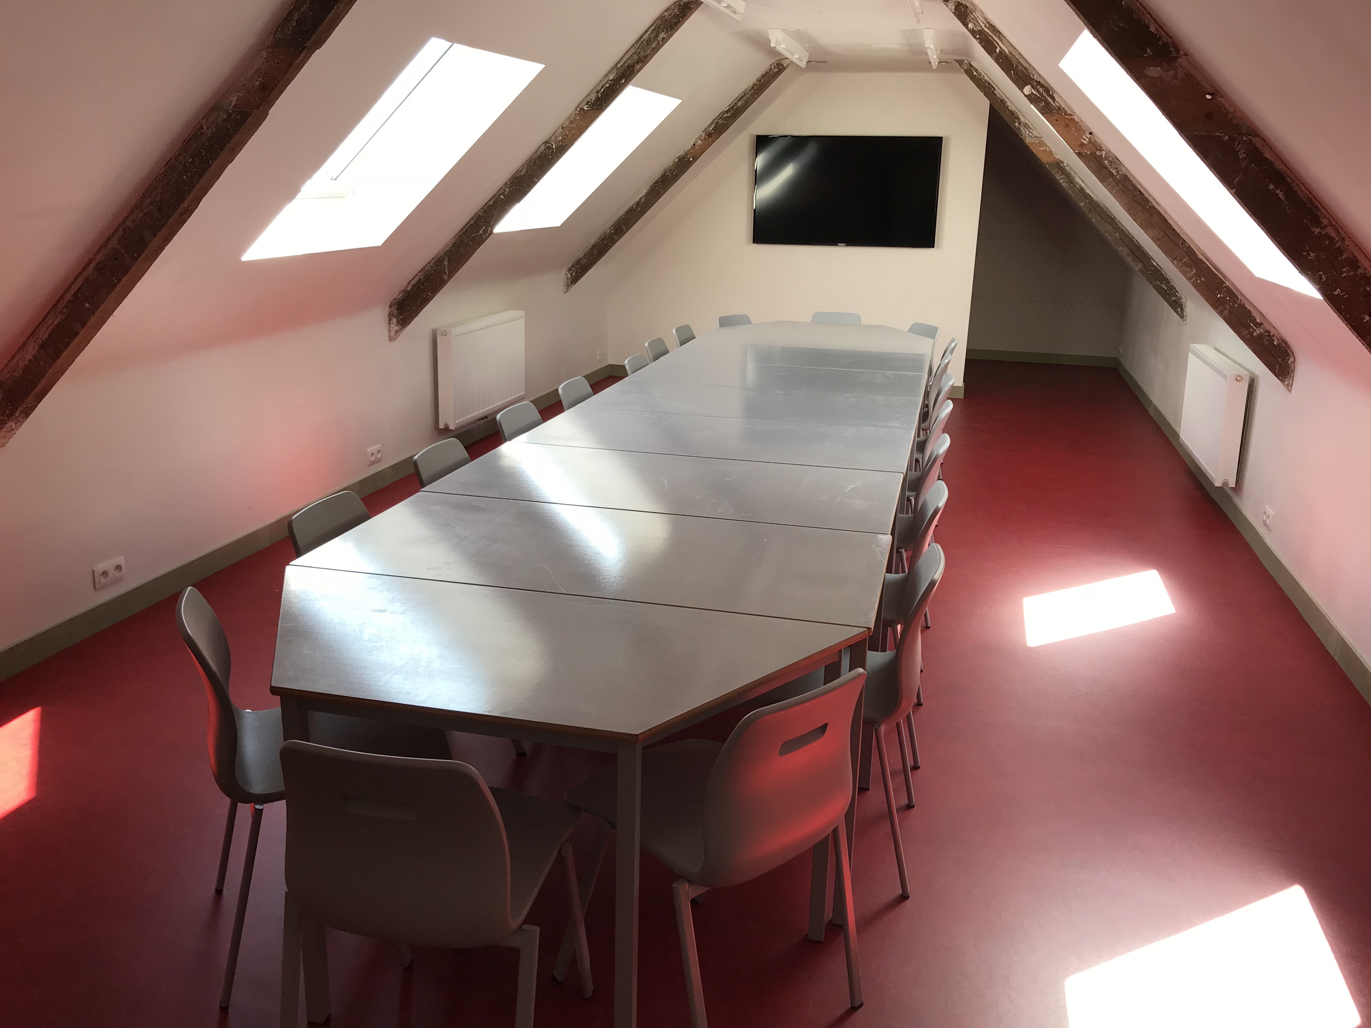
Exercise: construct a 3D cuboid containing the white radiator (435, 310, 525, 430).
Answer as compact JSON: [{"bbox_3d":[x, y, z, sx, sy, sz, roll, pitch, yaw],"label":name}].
[{"bbox_3d":[-1.285,-0.943,7.082,0.105,0.590,1.100,5,17,13],"label":"white radiator"}]

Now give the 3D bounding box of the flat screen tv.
[{"bbox_3d":[1.281,-2.580,8.881,1.460,0.840,0.060,5,17,13],"label":"flat screen tv"}]

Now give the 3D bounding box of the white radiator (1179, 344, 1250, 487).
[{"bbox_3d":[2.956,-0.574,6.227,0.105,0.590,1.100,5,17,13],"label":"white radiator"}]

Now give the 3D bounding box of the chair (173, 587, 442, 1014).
[{"bbox_3d":[-0.809,0.561,2.474,0.515,0.805,0.460,-6,18,-23],"label":"chair"}]

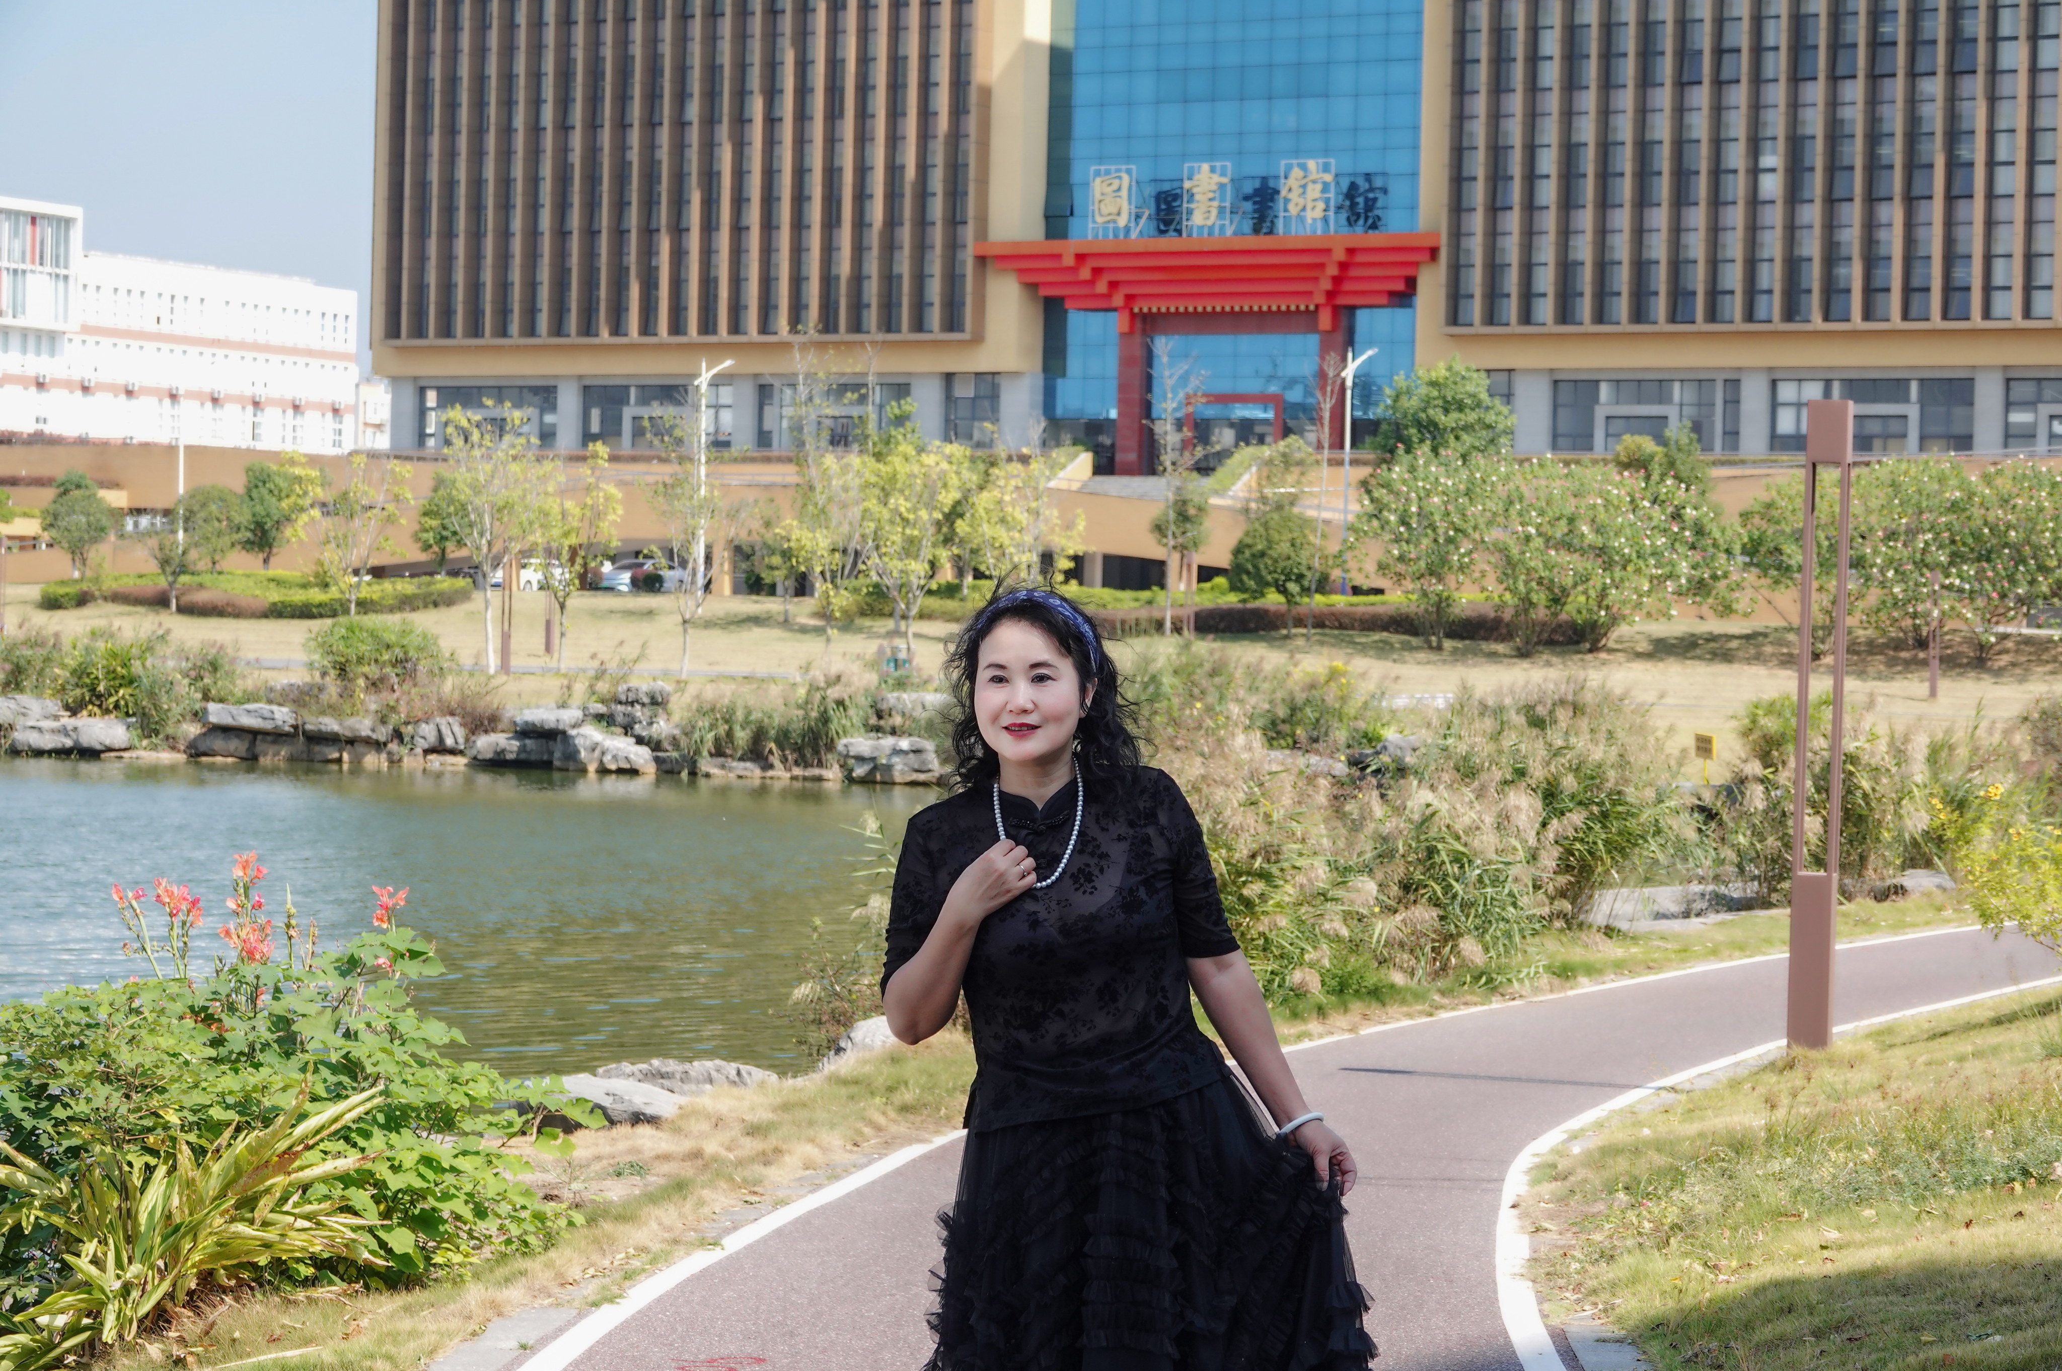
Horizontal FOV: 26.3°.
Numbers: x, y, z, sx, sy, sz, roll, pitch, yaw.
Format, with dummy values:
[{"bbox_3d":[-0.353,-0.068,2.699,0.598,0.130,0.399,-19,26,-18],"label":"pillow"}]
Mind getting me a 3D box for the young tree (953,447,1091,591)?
[{"bbox_3d":[-0.186,-3.551,113.000,3.468,5.120,3.468,1,1,0],"label":"young tree"}]

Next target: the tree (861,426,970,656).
[{"bbox_3d":[-2.815,-3.479,107.000,2.619,5.630,2.619,1,1,0],"label":"tree"}]

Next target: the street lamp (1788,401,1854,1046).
[{"bbox_3d":[2.847,0.145,15.900,0.150,2.360,0.120,2,1,19],"label":"street lamp"}]

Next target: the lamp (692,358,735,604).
[{"bbox_3d":[-10.293,-6.479,143.000,1.450,8.255,0.400,1,1,0],"label":"lamp"}]

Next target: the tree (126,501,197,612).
[{"bbox_3d":[-27.120,-4.034,138.000,2.120,3.490,2.020,1,1,-11],"label":"tree"}]

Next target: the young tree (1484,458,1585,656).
[{"bbox_3d":[13.584,-3.446,119.000,2.900,5.320,2.750,2,1,6],"label":"young tree"}]

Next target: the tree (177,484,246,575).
[{"bbox_3d":[-28.825,-5.380,155.000,2.322,3.398,2.322,1,1,0],"label":"tree"}]

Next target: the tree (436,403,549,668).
[{"bbox_3d":[-10.172,-2.807,83.500,2.150,5.140,2.040,1,1,-7],"label":"tree"}]

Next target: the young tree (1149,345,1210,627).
[{"bbox_3d":[4.613,-6.202,138.000,1.916,9.378,1.916,1,1,0],"label":"young tree"}]

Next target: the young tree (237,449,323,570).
[{"bbox_3d":[-21.448,-4.881,126.000,2.300,3.550,2.200,1,1,0],"label":"young tree"}]

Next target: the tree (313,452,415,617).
[{"bbox_3d":[-16.181,-3.675,107.000,2.450,4.050,2.400,1,1,0],"label":"tree"}]

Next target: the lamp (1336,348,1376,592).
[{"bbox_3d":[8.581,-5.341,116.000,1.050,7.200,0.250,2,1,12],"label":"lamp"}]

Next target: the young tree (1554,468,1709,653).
[{"bbox_3d":[17.054,-3.614,124.000,4.350,5.320,3.920,2,1,8],"label":"young tree"}]

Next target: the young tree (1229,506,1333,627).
[{"bbox_3d":[7.758,-3.529,137.000,3.254,4.054,3.254,1,1,0],"label":"young tree"}]

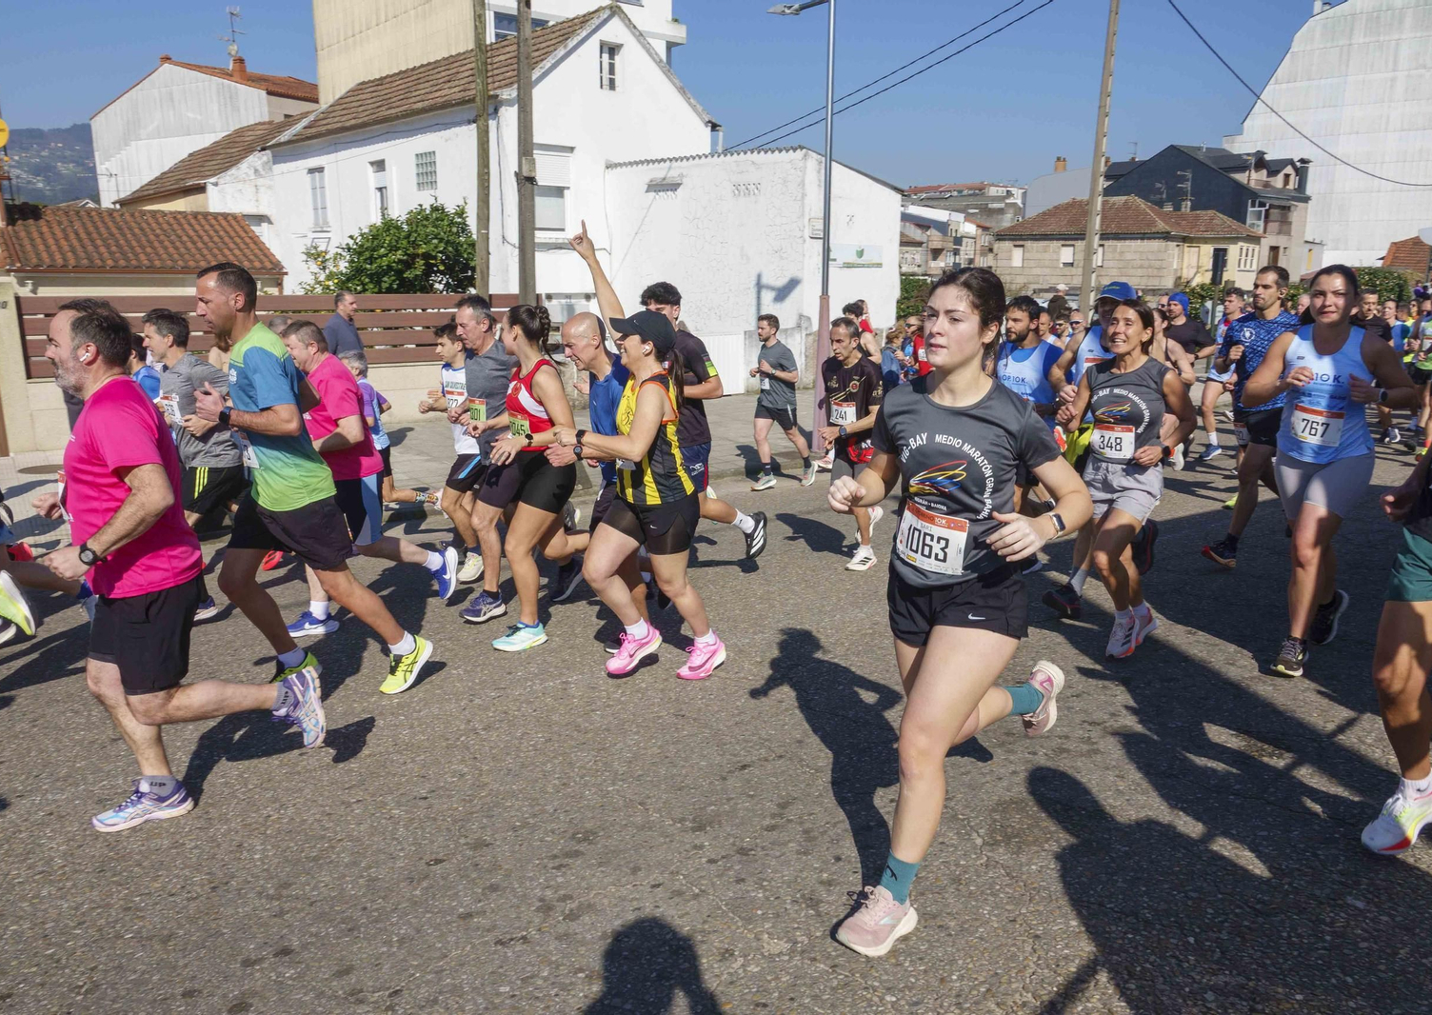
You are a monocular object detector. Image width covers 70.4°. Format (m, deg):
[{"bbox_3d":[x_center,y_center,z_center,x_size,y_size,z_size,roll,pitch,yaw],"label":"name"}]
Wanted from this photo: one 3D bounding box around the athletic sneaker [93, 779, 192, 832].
[{"bbox_3d":[-1.877,0.976,3.318,0.300,0.125,0.110,-6,14,-26],"label":"athletic sneaker"}]

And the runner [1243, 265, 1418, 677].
[{"bbox_3d":[2.511,-0.132,4.194,0.580,1.660,0.660,11,16,41],"label":"runner"}]

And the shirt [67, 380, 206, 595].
[{"bbox_3d":[-1.657,-0.061,2.888,0.350,0.630,0.480,-11,17,-28],"label":"shirt"}]

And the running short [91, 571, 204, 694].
[{"bbox_3d":[-1.740,0.342,3.103,0.330,0.410,0.390,-8,15,-32],"label":"running short"}]

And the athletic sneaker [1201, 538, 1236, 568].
[{"bbox_3d":[2.942,0.271,5.940,0.285,0.125,0.105,18,-1,-40],"label":"athletic sneaker"}]

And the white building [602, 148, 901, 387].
[{"bbox_3d":[0.697,-5.081,21.338,5.300,4.170,3.140,12,17,42],"label":"white building"}]

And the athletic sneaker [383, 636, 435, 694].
[{"bbox_3d":[-1.323,0.675,4.366,0.120,0.290,0.105,38,2,-17],"label":"athletic sneaker"}]

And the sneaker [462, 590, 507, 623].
[{"bbox_3d":[-1.232,0.532,5.404,0.280,0.125,0.100,-9,15,-35],"label":"sneaker"}]

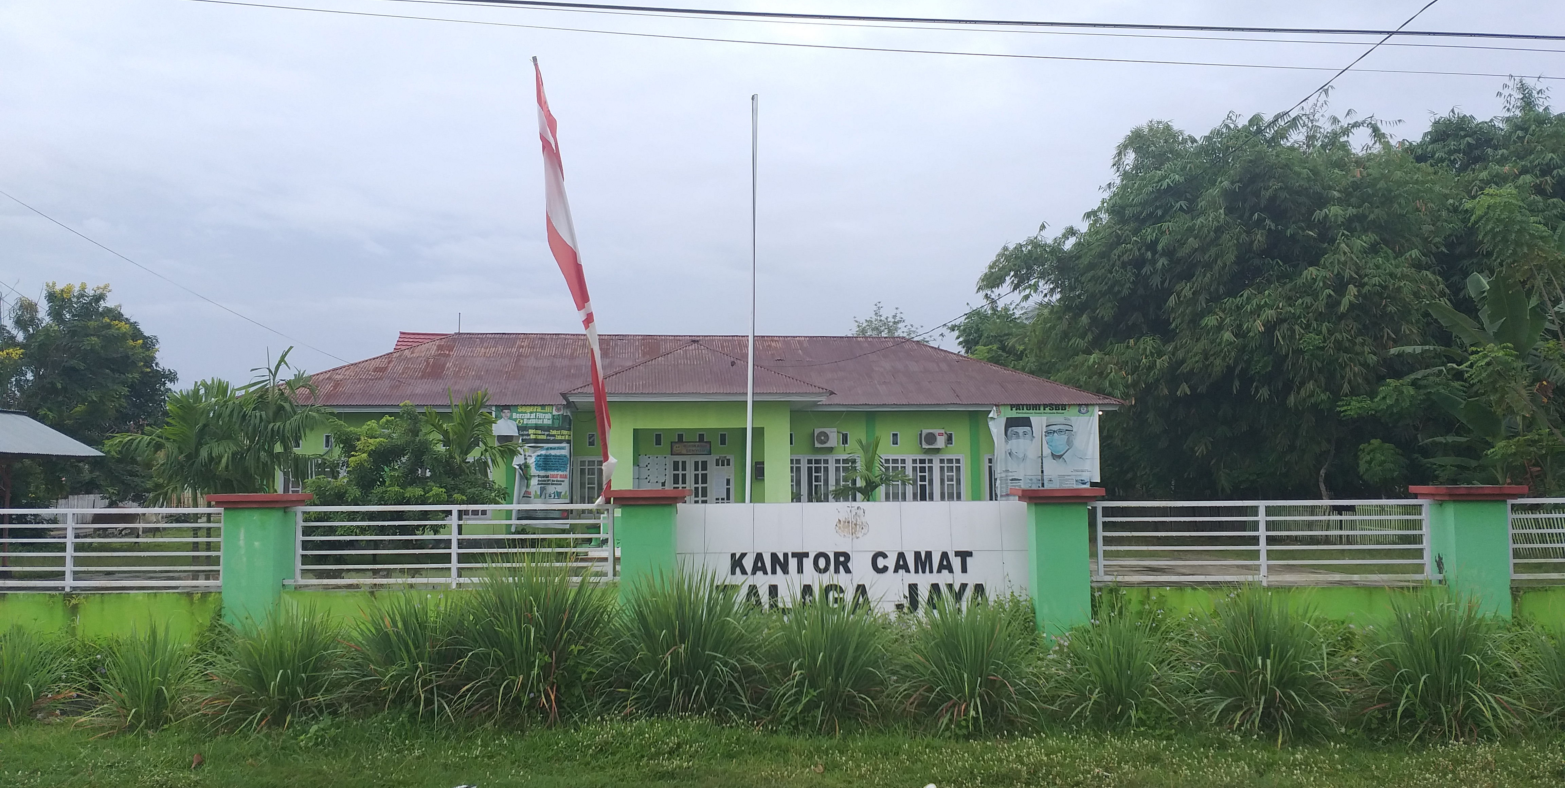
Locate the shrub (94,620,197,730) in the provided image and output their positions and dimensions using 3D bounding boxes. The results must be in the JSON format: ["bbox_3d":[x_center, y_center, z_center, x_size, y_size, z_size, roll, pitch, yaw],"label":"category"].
[{"bbox_3d":[-4.082,1.802,7.519,0.640,0.680,0.580,0,-3,3],"label":"shrub"}]

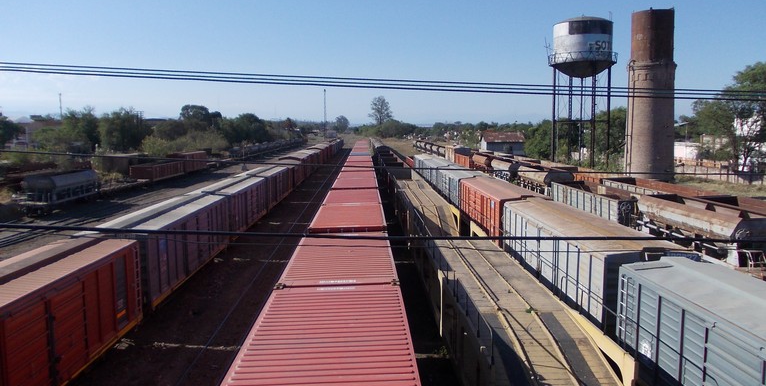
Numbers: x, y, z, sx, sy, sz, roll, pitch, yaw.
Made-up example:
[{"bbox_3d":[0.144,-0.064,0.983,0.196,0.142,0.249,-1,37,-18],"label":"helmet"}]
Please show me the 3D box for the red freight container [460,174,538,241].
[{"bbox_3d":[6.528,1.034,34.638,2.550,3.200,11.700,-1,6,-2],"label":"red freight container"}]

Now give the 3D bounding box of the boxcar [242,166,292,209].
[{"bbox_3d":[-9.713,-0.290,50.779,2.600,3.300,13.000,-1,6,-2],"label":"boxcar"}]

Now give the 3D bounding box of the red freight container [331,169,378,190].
[{"bbox_3d":[-1.627,0.395,38.810,2.438,2.591,12.145,-1,6,-2],"label":"red freight container"}]

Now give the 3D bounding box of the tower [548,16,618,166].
[{"bbox_3d":[25.767,-12.358,79.630,8.400,20.612,8.400,-1,6,-2],"label":"tower"}]

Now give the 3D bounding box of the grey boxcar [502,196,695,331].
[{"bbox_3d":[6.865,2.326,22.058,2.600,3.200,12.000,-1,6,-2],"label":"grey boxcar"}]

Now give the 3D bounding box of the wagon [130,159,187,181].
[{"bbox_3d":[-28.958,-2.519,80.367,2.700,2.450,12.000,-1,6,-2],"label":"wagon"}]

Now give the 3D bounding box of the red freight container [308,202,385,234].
[{"bbox_3d":[-1.161,2.059,22.603,2.438,2.591,6.052,-1,6,-2],"label":"red freight container"}]

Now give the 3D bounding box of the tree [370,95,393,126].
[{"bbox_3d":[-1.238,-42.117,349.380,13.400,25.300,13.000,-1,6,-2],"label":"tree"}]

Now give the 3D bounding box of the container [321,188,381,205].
[{"bbox_3d":[-1.335,1.437,28.661,2.438,2.591,6.052,-1,6,-2],"label":"container"}]

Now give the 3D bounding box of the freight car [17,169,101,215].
[{"bbox_3d":[-28.385,-0.191,55.029,2.700,3.400,9.500,-1,6,-2],"label":"freight car"}]

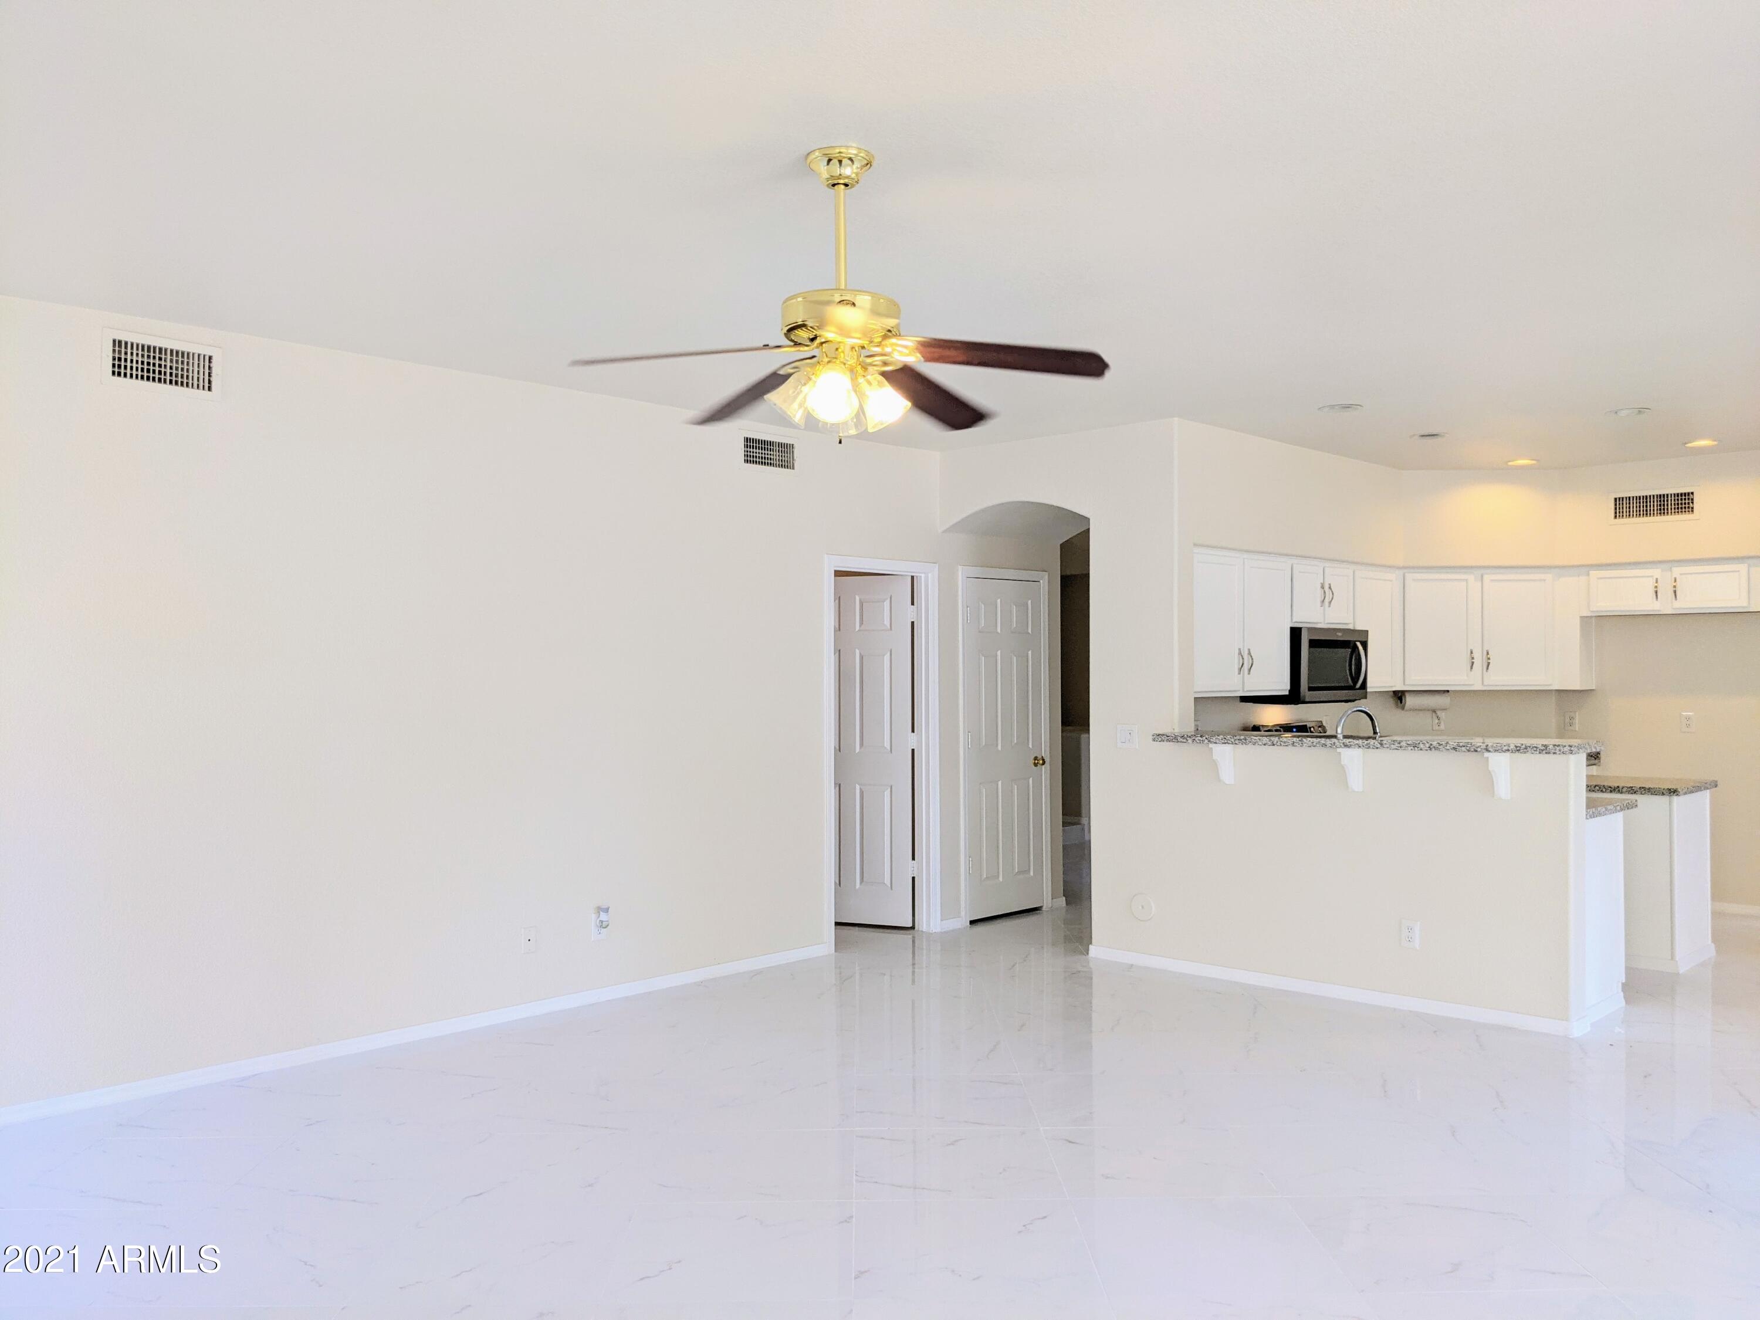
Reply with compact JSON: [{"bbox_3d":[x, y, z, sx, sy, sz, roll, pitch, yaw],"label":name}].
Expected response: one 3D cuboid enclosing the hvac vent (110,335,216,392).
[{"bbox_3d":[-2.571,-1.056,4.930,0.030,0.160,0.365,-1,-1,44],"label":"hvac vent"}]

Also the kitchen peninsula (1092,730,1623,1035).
[{"bbox_3d":[2.162,0.946,6.525,2.340,1.180,1.020,-1,-1,44],"label":"kitchen peninsula"}]

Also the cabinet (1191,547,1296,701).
[{"bbox_3d":[1.829,-0.187,7.389,0.335,0.750,0.990,-1,-1,44],"label":"cabinet"}]

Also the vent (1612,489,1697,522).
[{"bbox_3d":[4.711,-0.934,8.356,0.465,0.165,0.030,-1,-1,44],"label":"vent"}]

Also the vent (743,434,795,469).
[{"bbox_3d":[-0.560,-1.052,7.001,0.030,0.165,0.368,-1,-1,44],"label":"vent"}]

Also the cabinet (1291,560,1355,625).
[{"bbox_3d":[2.448,-0.375,8.029,0.335,0.370,0.770,-1,-1,44],"label":"cabinet"}]

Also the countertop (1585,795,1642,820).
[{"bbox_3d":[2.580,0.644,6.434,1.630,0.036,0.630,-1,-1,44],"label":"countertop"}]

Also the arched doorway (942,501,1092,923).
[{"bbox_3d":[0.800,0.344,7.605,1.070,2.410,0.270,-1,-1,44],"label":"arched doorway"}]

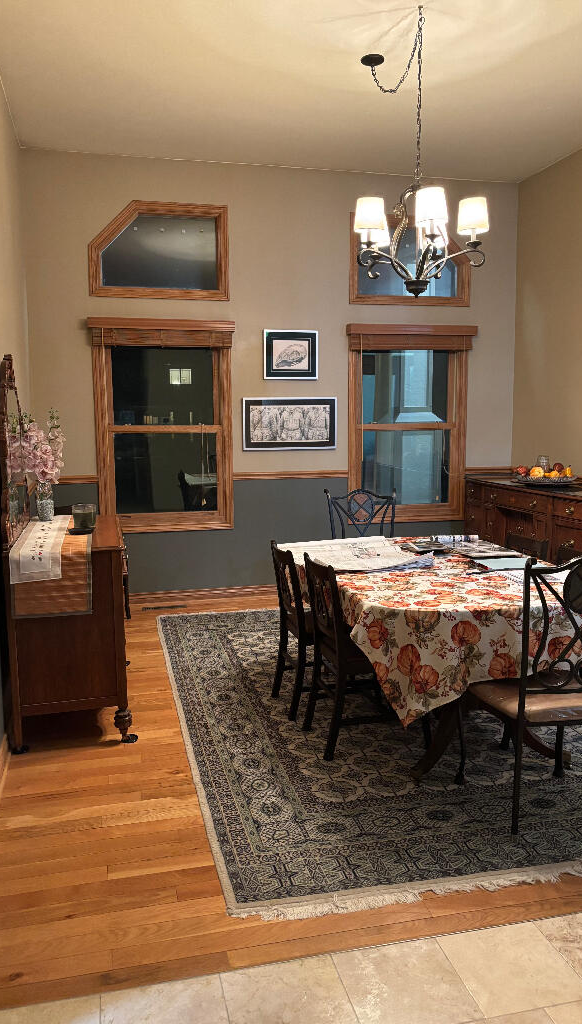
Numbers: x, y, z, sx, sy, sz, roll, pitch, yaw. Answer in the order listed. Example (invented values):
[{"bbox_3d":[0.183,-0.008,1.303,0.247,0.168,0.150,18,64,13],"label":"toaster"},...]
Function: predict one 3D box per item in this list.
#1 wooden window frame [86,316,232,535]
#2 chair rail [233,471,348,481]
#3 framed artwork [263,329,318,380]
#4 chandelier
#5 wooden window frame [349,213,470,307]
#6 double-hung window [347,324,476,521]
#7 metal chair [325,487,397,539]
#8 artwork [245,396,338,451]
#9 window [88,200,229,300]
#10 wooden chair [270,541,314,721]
[{"bbox_3d":[-0.953,-0.631,5.834,1.087,1.592,0.120,-2,8,-13],"label":"wooden window frame"},{"bbox_3d":[0.011,-0.290,6.175,0.950,0.058,0.025,-2,8,-13],"label":"chair rail"},{"bbox_3d":[0.006,-1.218,5.987,0.432,0.379,0.025,-2,8,-13],"label":"framed artwork"},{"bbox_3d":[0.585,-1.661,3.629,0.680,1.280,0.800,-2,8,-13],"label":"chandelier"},{"bbox_3d":[0.957,-2.001,6.132,1.021,0.686,0.070,-2,8,-13],"label":"wooden window frame"},{"bbox_3d":[0.968,-0.700,6.286,1.080,1.593,0.120,-2,8,-13],"label":"double-hung window"},{"bbox_3d":[0.481,0.331,4.891,0.490,1.015,0.530,-1,8,-5],"label":"metal chair"},{"bbox_3d":[0.004,-0.695,6.119,0.766,0.418,0.025,-2,8,-13],"label":"artwork"},{"bbox_3d":[-0.969,-1.945,5.717,1.034,0.697,0.060,-2,8,-13],"label":"window"},{"bbox_3d":[0.155,0.569,3.865,0.500,0.830,0.430,-2,8,-13],"label":"wooden chair"}]

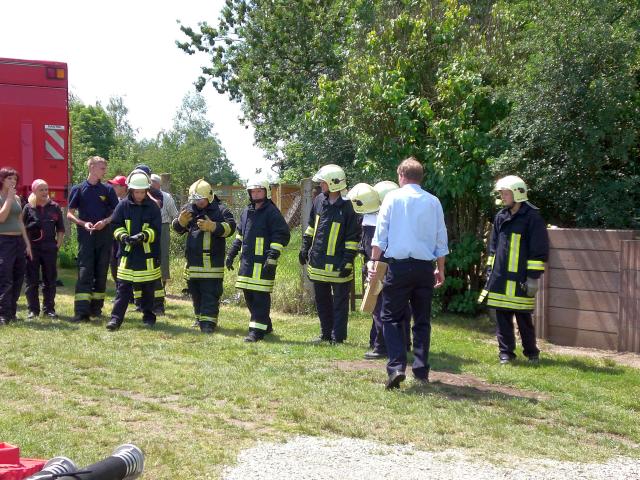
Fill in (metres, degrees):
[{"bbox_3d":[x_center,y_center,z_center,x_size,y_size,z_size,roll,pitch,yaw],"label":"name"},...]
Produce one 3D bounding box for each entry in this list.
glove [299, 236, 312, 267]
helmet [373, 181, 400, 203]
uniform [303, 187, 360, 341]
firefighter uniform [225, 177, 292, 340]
[{"bbox_3d":[-0.141,0.111,11.750,0.130,0.290,0.130,2,4,37],"label":"glove"},{"bbox_3d":[0.632,-0.420,10.750,0.290,0.250,0.230,2,4,25],"label":"helmet"},{"bbox_3d":[0.111,0.274,11.800,0.540,1.550,0.380,2,4,37],"label":"uniform"},{"bbox_3d":[-0.649,0.222,12.300,0.580,1.680,0.450,2,4,32],"label":"firefighter uniform"}]

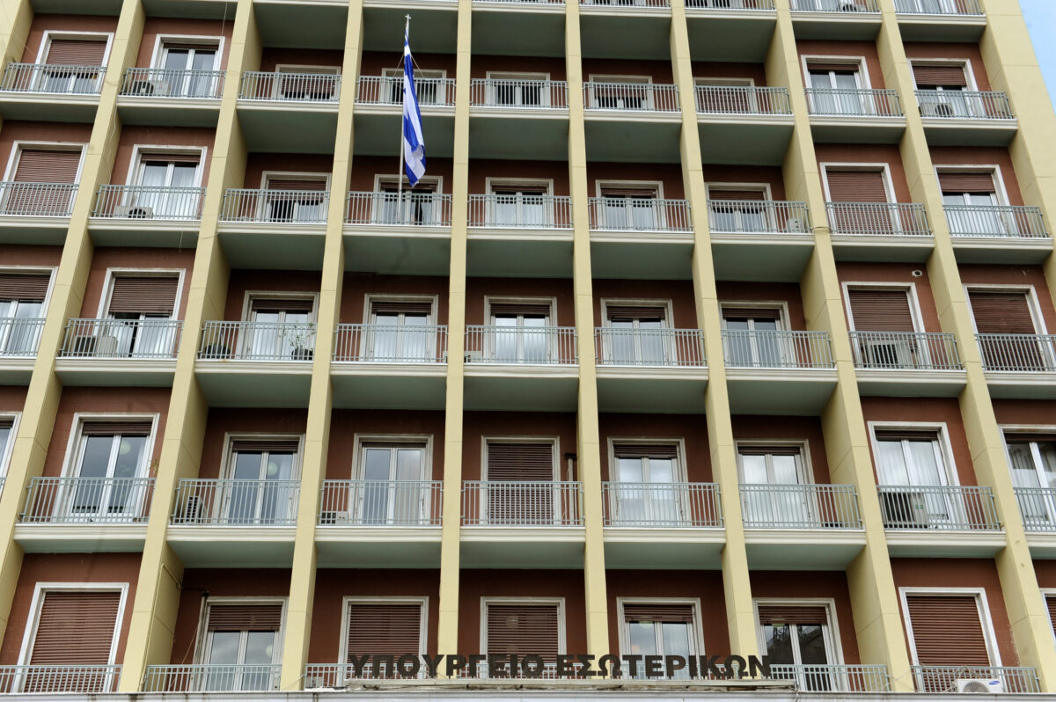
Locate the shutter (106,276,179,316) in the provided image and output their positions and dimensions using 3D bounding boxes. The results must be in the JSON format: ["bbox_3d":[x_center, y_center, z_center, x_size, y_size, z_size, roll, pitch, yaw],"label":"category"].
[{"bbox_3d":[-8.241,-1.200,22.698,1.360,0.930,0.060,1,-29,-3],"label":"shutter"}]

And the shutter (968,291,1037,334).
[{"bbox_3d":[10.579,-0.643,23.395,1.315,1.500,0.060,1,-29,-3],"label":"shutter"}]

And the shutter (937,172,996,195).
[{"bbox_3d":[10.255,-3.959,24.724,1.339,0.542,0.050,1,-29,-3],"label":"shutter"}]

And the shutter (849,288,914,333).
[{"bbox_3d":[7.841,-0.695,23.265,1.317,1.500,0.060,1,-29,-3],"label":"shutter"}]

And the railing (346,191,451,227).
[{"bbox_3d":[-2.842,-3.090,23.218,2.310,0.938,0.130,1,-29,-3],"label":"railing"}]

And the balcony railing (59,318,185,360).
[{"bbox_3d":[-8.000,-0.228,20.841,2.262,0.884,0.055,1,-29,-3],"label":"balcony railing"}]

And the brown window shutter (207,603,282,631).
[{"bbox_3d":[-5.322,5.029,19.897,1.339,0.458,0.050,1,-29,-3],"label":"brown window shutter"}]

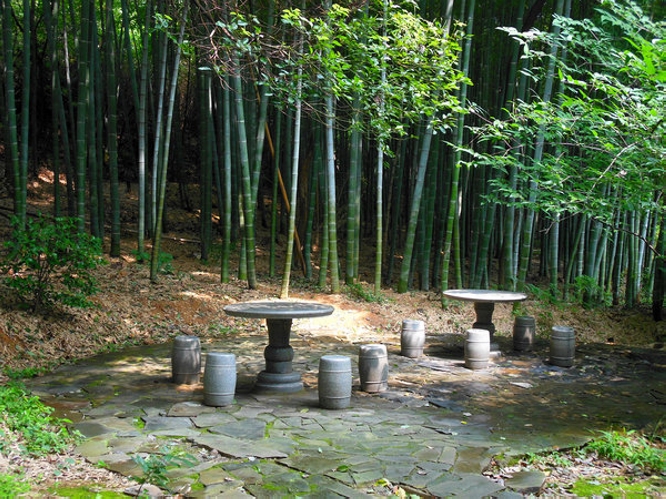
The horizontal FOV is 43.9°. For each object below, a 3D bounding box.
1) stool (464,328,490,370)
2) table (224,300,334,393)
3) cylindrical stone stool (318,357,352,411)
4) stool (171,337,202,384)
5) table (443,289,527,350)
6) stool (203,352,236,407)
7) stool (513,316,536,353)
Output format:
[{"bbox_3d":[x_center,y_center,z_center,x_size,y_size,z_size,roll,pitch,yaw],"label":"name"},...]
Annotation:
[{"bbox_3d":[1.602,1.101,9.148,0.278,0.416,0.278,1,2,0],"label":"stool"},{"bbox_3d":[-0.508,0.913,7.697,1.023,0.760,1.023,1,2,0],"label":"table"},{"bbox_3d":[0.021,1.118,6.987,0.278,0.416,0.278,1,2,0],"label":"cylindrical stone stool"},{"bbox_3d":[-1.397,1.056,7.910,0.278,0.416,0.278,1,2,0],"label":"stool"},{"bbox_3d":[1.841,0.911,10.066,1.023,0.760,1.023,1,2,0],"label":"table"},{"bbox_3d":[-0.948,1.093,6.982,0.278,0.416,0.278,1,2,0],"label":"stool"},{"bbox_3d":[2.461,1.085,10.608,0.278,0.416,0.278,1,2,0],"label":"stool"}]

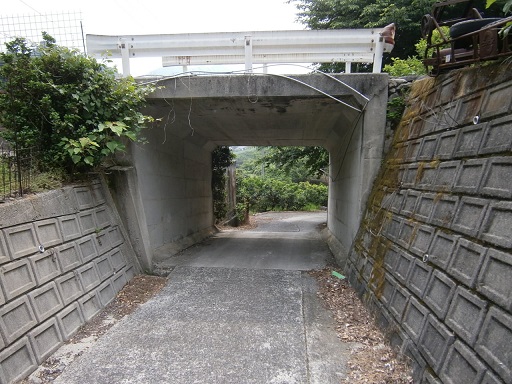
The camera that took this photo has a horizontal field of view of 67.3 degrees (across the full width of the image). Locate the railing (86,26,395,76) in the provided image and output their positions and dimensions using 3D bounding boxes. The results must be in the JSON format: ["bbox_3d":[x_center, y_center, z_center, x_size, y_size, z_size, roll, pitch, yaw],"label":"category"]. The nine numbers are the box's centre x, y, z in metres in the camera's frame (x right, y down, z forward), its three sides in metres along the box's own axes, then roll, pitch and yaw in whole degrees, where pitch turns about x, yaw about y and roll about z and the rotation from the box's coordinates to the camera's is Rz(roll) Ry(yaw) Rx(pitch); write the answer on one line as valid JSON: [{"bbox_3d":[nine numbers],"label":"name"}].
[{"bbox_3d":[-0.290,-2.140,6.080,4.750,0.750,0.330,1,7,5],"label":"railing"}]

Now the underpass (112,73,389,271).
[{"bbox_3d":[0.090,-0.260,8.100,3.950,2.950,5.200,0,3,6],"label":"underpass"}]

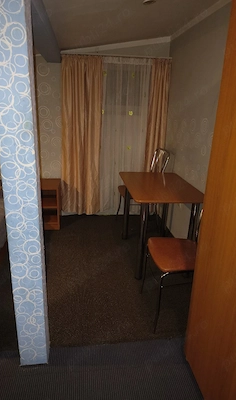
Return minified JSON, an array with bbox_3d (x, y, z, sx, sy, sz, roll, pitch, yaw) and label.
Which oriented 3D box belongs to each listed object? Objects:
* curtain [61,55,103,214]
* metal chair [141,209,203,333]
[{"bbox_3d":[-0.429,-0.699,3.377,0.481,1.869,0.113,0,17,-7],"label":"curtain"},{"bbox_3d":[0.464,0.348,1.874,0.527,0.921,0.447,0,17,-7],"label":"metal chair"}]

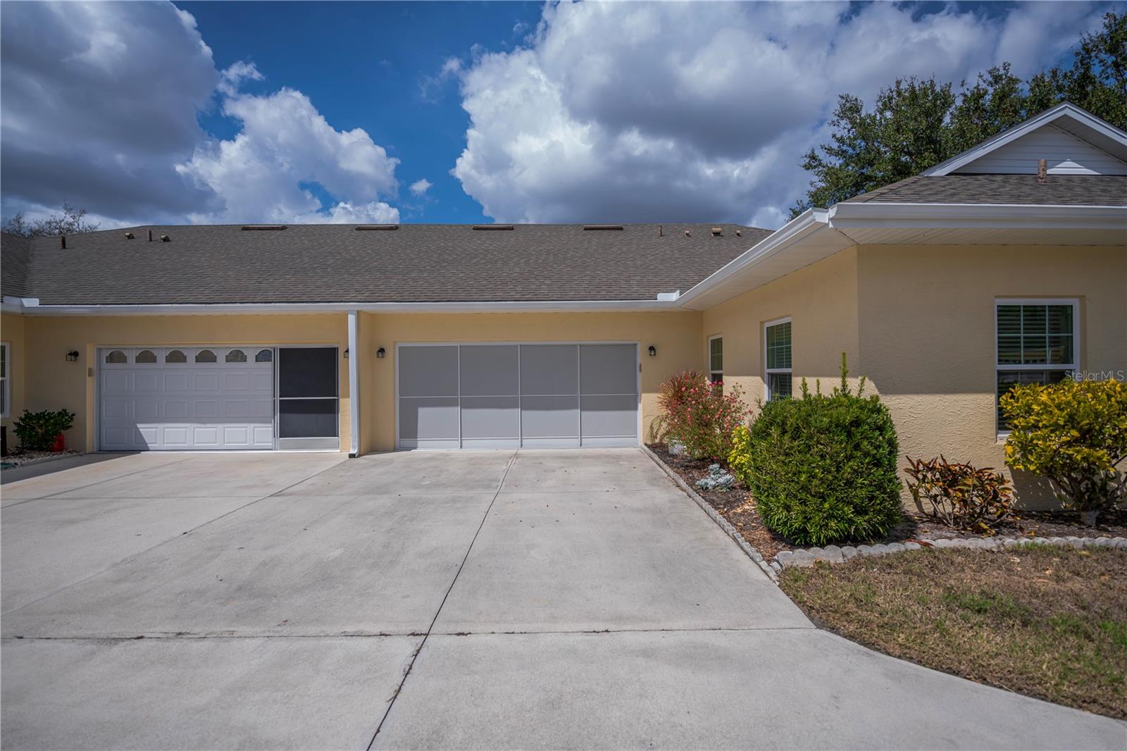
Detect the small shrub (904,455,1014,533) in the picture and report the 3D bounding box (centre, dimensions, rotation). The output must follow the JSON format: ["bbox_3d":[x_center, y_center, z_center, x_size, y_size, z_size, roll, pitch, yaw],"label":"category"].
[{"bbox_3d":[3.760,1.106,4.800,0.900,0.700,0.750,-1,0,-1],"label":"small shrub"}]

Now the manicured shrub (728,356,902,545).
[{"bbox_3d":[2.430,0.684,4.800,1.380,1.550,1.270,-1,0,-1],"label":"manicured shrub"}]

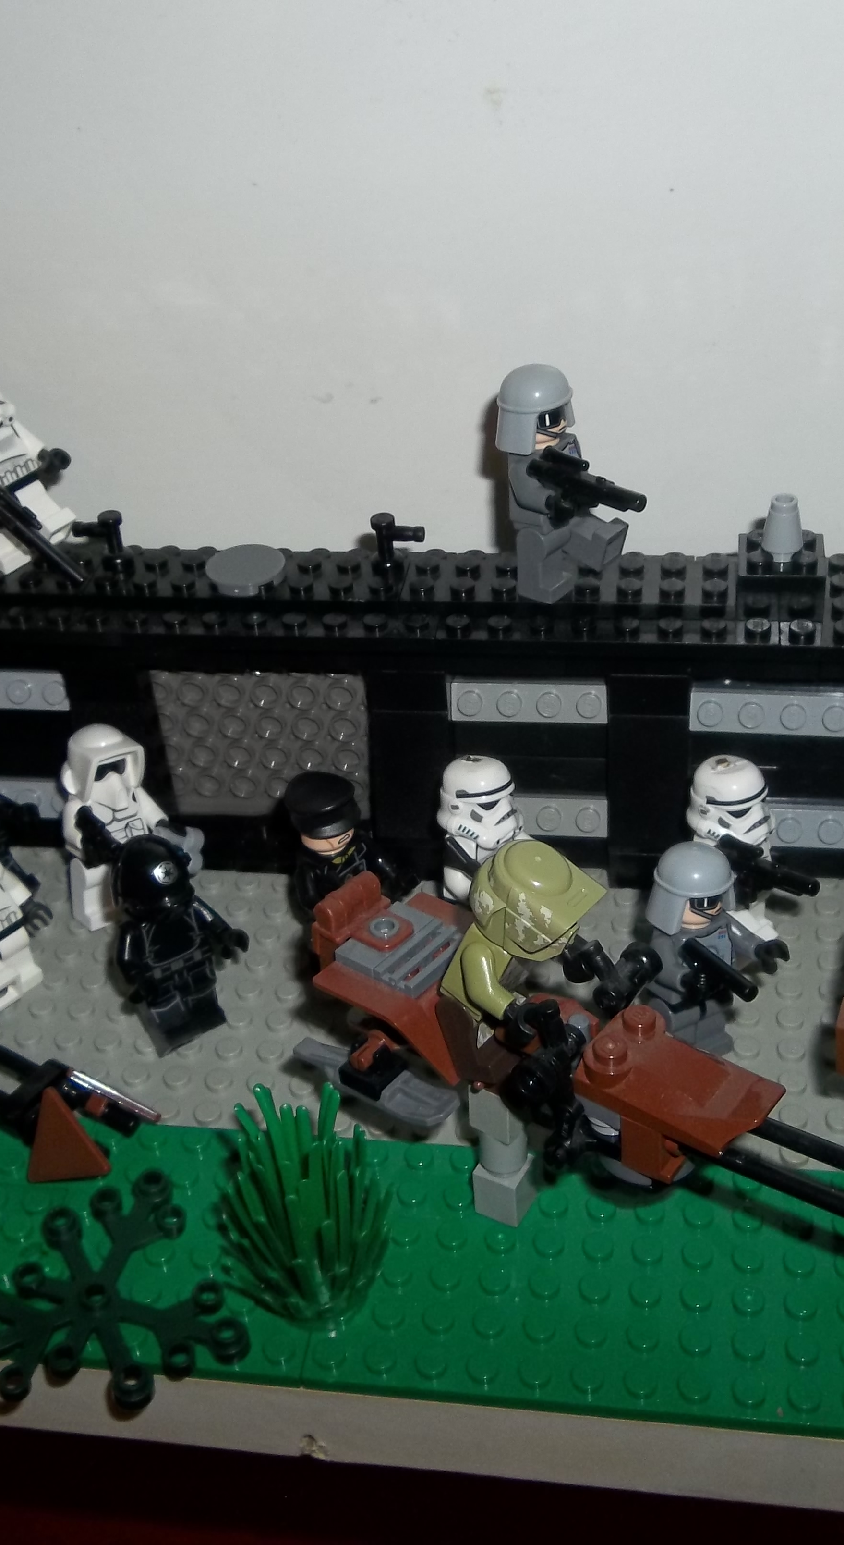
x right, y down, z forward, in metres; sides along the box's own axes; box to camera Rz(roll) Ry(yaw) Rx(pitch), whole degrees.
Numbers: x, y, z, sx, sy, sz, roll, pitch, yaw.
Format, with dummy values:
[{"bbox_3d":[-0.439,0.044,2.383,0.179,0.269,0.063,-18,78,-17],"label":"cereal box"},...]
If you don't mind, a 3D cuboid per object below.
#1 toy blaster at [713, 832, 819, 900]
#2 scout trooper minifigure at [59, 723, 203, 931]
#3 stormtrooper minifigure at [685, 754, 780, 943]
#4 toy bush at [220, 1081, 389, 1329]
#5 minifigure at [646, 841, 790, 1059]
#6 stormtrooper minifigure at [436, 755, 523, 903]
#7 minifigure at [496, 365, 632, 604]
[{"bbox_3d":[0.064,0.019,0.300,0.024,0.012,0.006,30,48,30],"label":"toy blaster"},{"bbox_3d":[-0.063,0.010,0.330,0.024,0.043,0.019,-30,41,-33],"label":"scout trooper minifigure"},{"bbox_3d":[0.060,0.015,0.307,0.024,0.043,0.018,-11,36,-8],"label":"stormtrooper minifigure"},{"bbox_3d":[-0.018,0.068,0.251,0.026,0.039,0.026,2,36,9],"label":"toy bush"},{"bbox_3d":[0.050,0.033,0.285,0.024,0.042,0.019,-19,37,-22],"label":"minifigure"},{"bbox_3d":[0.012,0.018,0.312,0.016,0.041,0.023,24,43,39],"label":"stormtrooper minifigure"},{"bbox_3d":[0.026,-0.053,0.300,0.020,0.041,0.023,16,40,35],"label":"minifigure"}]

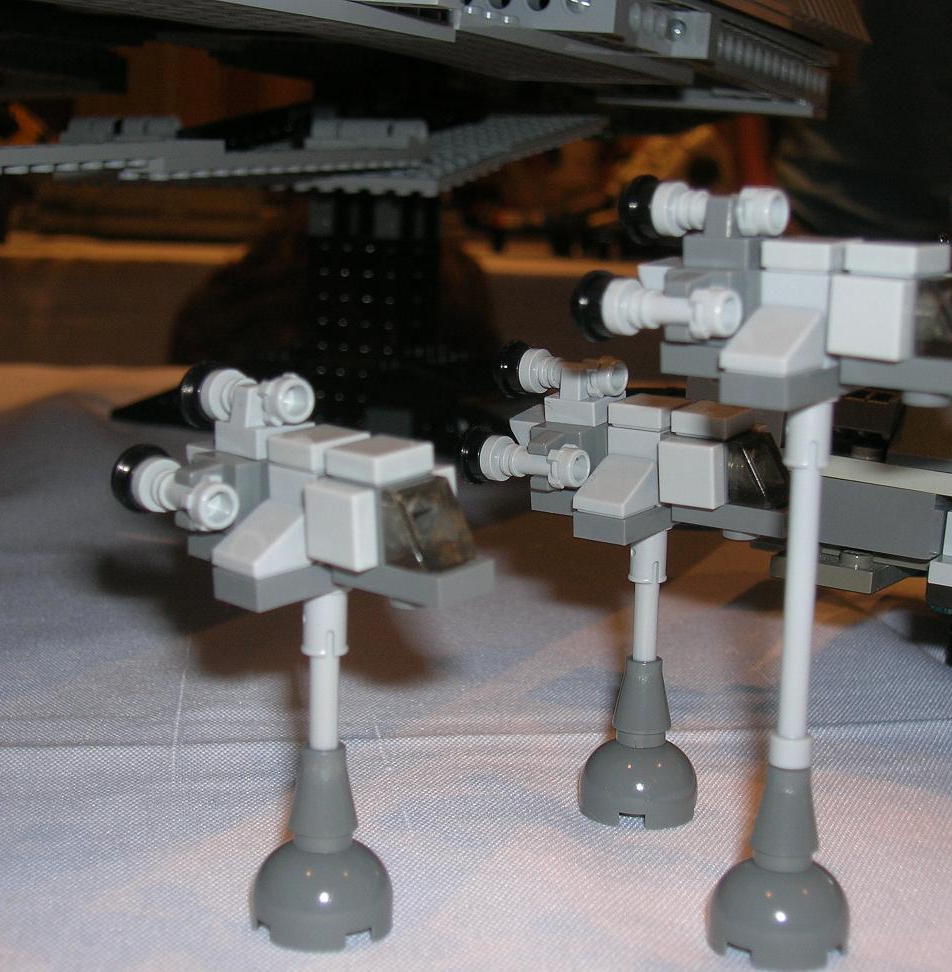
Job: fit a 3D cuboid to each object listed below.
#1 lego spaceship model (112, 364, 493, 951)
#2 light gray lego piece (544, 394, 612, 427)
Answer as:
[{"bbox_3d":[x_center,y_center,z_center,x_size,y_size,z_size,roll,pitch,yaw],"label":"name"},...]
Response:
[{"bbox_3d":[-0.016,0.018,0.191,0.030,0.060,0.043,-11,17,-43],"label":"lego spaceship model"},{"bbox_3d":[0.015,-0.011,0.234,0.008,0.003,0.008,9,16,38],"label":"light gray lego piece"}]

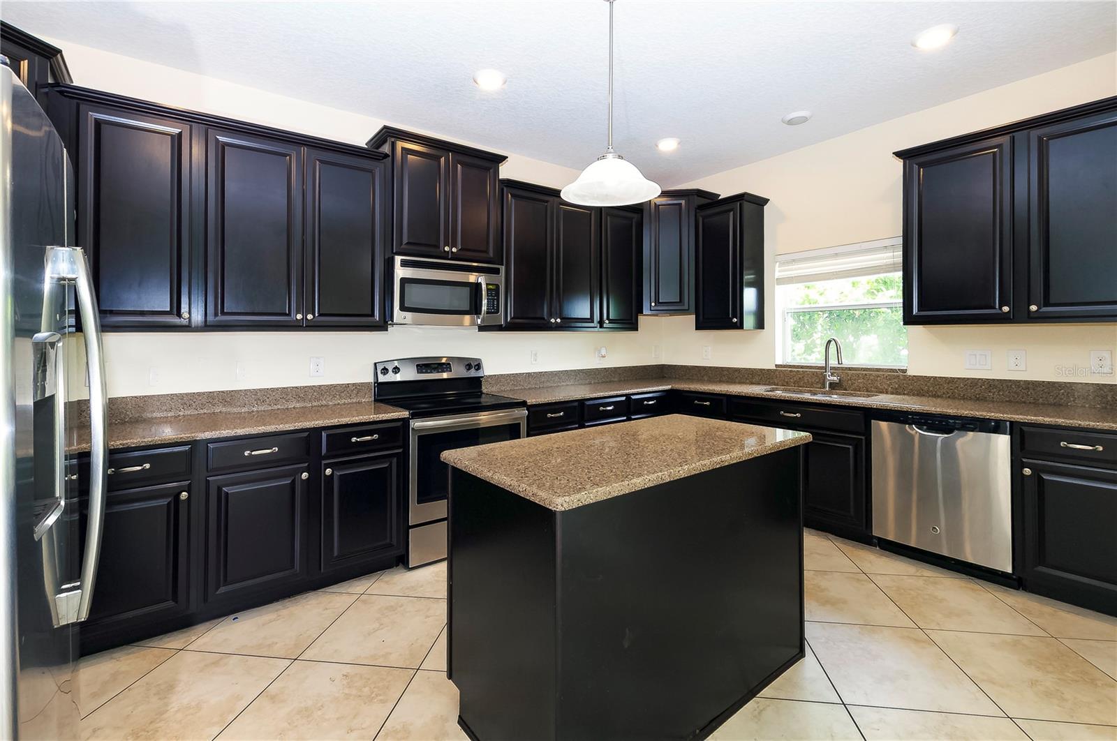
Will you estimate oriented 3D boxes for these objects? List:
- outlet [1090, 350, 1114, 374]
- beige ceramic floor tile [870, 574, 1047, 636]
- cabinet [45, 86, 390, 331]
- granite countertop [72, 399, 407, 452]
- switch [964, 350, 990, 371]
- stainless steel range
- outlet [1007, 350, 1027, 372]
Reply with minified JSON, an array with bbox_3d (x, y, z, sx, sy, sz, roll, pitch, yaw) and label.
[{"bbox_3d":[2.798,-0.043,2.395,0.008,0.120,0.076,-3,5,-36],"label":"outlet"},{"bbox_3d":[1.880,1.121,2.249,0.510,0.012,0.510,0,2,8],"label":"beige ceramic floor tile"},{"bbox_3d":[-1.665,-0.721,2.510,1.400,1.019,0.385,-3,5,-36],"label":"cabinet"},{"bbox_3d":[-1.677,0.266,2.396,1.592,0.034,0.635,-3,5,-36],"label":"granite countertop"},{"bbox_3d":[2.518,-0.063,2.790,0.010,0.117,0.117,-2,3,-35],"label":"switch"},{"bbox_3d":[-0.714,0.529,3.110,0.765,1.173,0.710,-2,3,-35],"label":"stainless steel range"},{"bbox_3d":[2.615,-0.056,2.651,0.010,0.118,0.075,-2,3,-35],"label":"outlet"}]

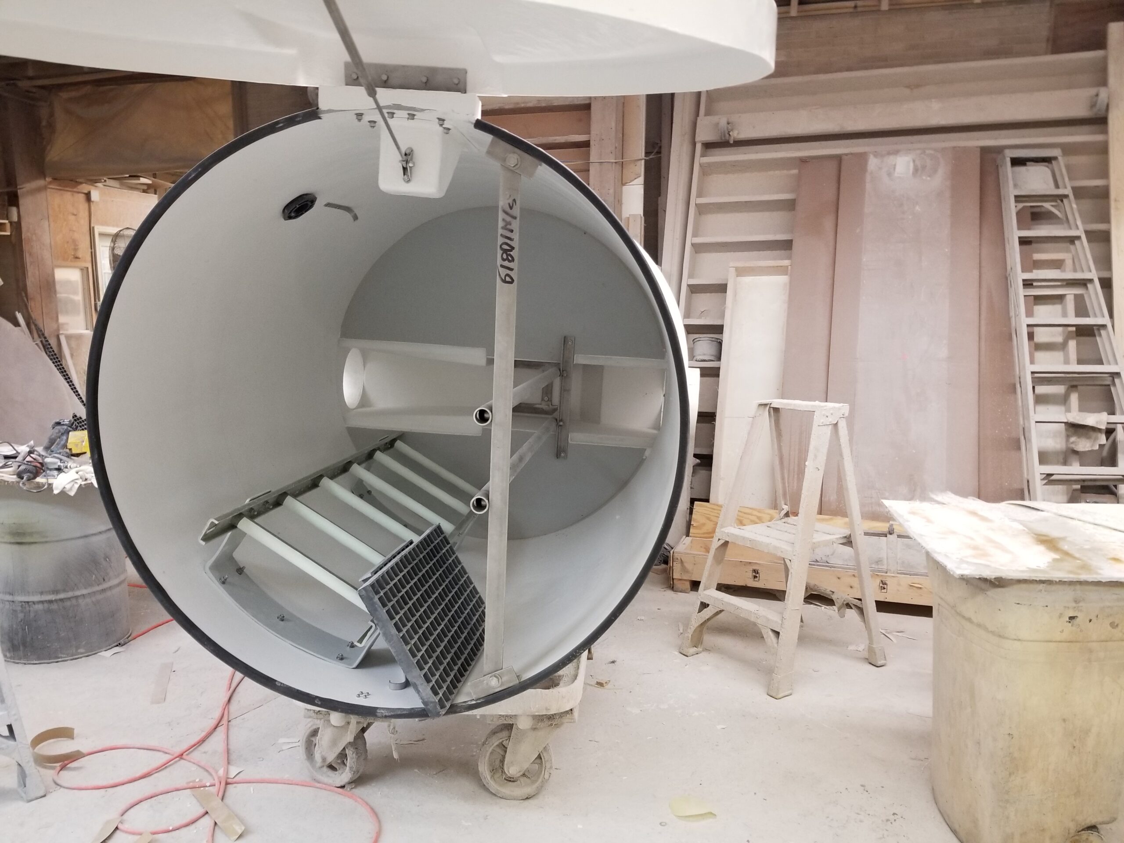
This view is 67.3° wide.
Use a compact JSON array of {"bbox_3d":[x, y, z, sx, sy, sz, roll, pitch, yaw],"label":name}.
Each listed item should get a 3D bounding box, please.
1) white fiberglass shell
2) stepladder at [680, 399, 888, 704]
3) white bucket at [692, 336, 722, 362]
[{"bbox_3d":[-0.388,-0.090,3.040,1.600,1.600,1.760,0,6,6],"label":"white fiberglass shell"},{"bbox_3d":[1.040,0.525,3.955,0.735,1.200,0.600,-4,7,-32],"label":"stepladder"},{"bbox_3d":[1.020,-0.508,5.950,0.217,0.178,0.217,0,6,9],"label":"white bucket"}]

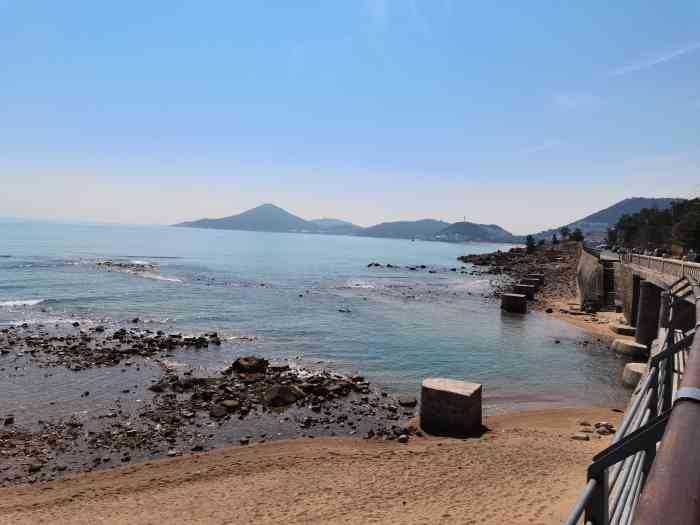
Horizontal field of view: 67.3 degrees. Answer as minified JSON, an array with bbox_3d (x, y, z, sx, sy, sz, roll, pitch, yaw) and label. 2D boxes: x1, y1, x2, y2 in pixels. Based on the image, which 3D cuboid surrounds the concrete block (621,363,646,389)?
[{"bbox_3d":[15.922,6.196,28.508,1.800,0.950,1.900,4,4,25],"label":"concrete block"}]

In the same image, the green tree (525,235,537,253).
[{"bbox_3d":[49.879,-5.202,144.862,3.100,4.950,3.100,4,4,25],"label":"green tree"}]

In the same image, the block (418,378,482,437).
[{"bbox_3d":[3.848,5.477,19.995,1.850,1.550,1.550,4,4,27],"label":"block"}]

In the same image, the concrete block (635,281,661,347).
[{"bbox_3d":[20.735,3.452,35.880,1.500,4.100,1.500,4,4,25],"label":"concrete block"}]

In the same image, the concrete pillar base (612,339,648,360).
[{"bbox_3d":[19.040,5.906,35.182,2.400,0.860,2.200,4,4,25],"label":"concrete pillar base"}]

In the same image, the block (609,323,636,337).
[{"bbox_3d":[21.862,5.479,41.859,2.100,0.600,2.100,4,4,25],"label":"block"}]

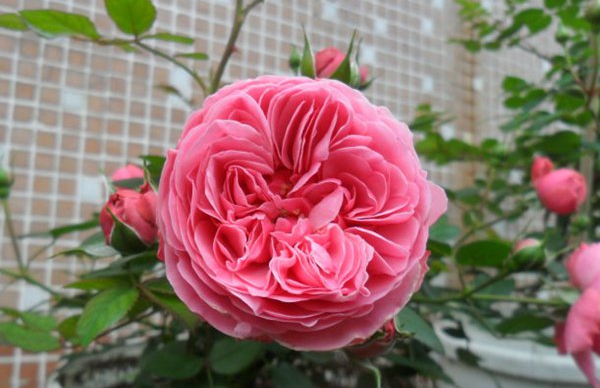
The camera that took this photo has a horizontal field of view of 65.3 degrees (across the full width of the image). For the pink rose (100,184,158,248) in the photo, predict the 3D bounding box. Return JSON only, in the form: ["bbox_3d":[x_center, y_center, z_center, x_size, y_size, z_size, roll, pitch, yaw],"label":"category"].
[{"bbox_3d":[-0.093,0.012,0.258,0.030,0.034,0.030,-16,18,0],"label":"pink rose"}]

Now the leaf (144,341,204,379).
[{"bbox_3d":[-0.086,0.114,0.320,0.042,0.030,0.008,-5,-42,-6],"label":"leaf"}]

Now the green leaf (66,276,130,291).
[{"bbox_3d":[-0.114,0.051,0.265,0.036,0.004,0.018,-2,18,-6],"label":"green leaf"}]

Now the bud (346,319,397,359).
[{"bbox_3d":[0.036,0.070,0.235,0.024,0.025,0.024,21,25,-30],"label":"bud"}]

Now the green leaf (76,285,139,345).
[{"bbox_3d":[-0.106,0.068,0.260,0.022,0.043,0.006,29,-20,38],"label":"green leaf"}]

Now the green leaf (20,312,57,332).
[{"bbox_3d":[-0.207,0.101,0.370,0.032,0.022,0.005,7,-45,7],"label":"green leaf"}]

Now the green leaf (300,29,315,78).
[{"bbox_3d":[0.004,-0.080,0.265,0.009,0.029,0.007,-8,-6,6],"label":"green leaf"}]

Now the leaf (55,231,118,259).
[{"bbox_3d":[-0.126,0.030,0.275,0.036,0.007,0.018,-6,37,2],"label":"leaf"}]

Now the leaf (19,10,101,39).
[{"bbox_3d":[-0.159,-0.112,0.310,0.055,0.008,0.025,19,-30,0],"label":"leaf"}]

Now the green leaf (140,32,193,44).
[{"bbox_3d":[-0.088,-0.104,0.310,0.036,0.006,0.020,2,-12,-4],"label":"green leaf"}]

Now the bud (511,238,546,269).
[{"bbox_3d":[0.195,0.051,0.400,0.023,0.027,0.023,36,6,0],"label":"bud"}]

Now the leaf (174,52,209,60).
[{"bbox_3d":[-0.066,-0.084,0.285,0.022,0.004,0.013,1,9,6],"label":"leaf"}]

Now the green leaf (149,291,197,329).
[{"bbox_3d":[-0.070,0.064,0.260,0.038,0.020,0.007,20,-40,17],"label":"green leaf"}]

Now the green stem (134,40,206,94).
[{"bbox_3d":[-0.078,-0.079,0.285,0.058,0.008,0.007,37,6,12],"label":"green stem"}]

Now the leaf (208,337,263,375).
[{"bbox_3d":[-0.052,0.130,0.375,0.046,0.031,0.006,-21,-32,-21],"label":"leaf"}]

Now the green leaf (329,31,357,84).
[{"bbox_3d":[0.024,-0.077,0.265,0.014,0.031,0.007,21,-6,-11],"label":"green leaf"}]

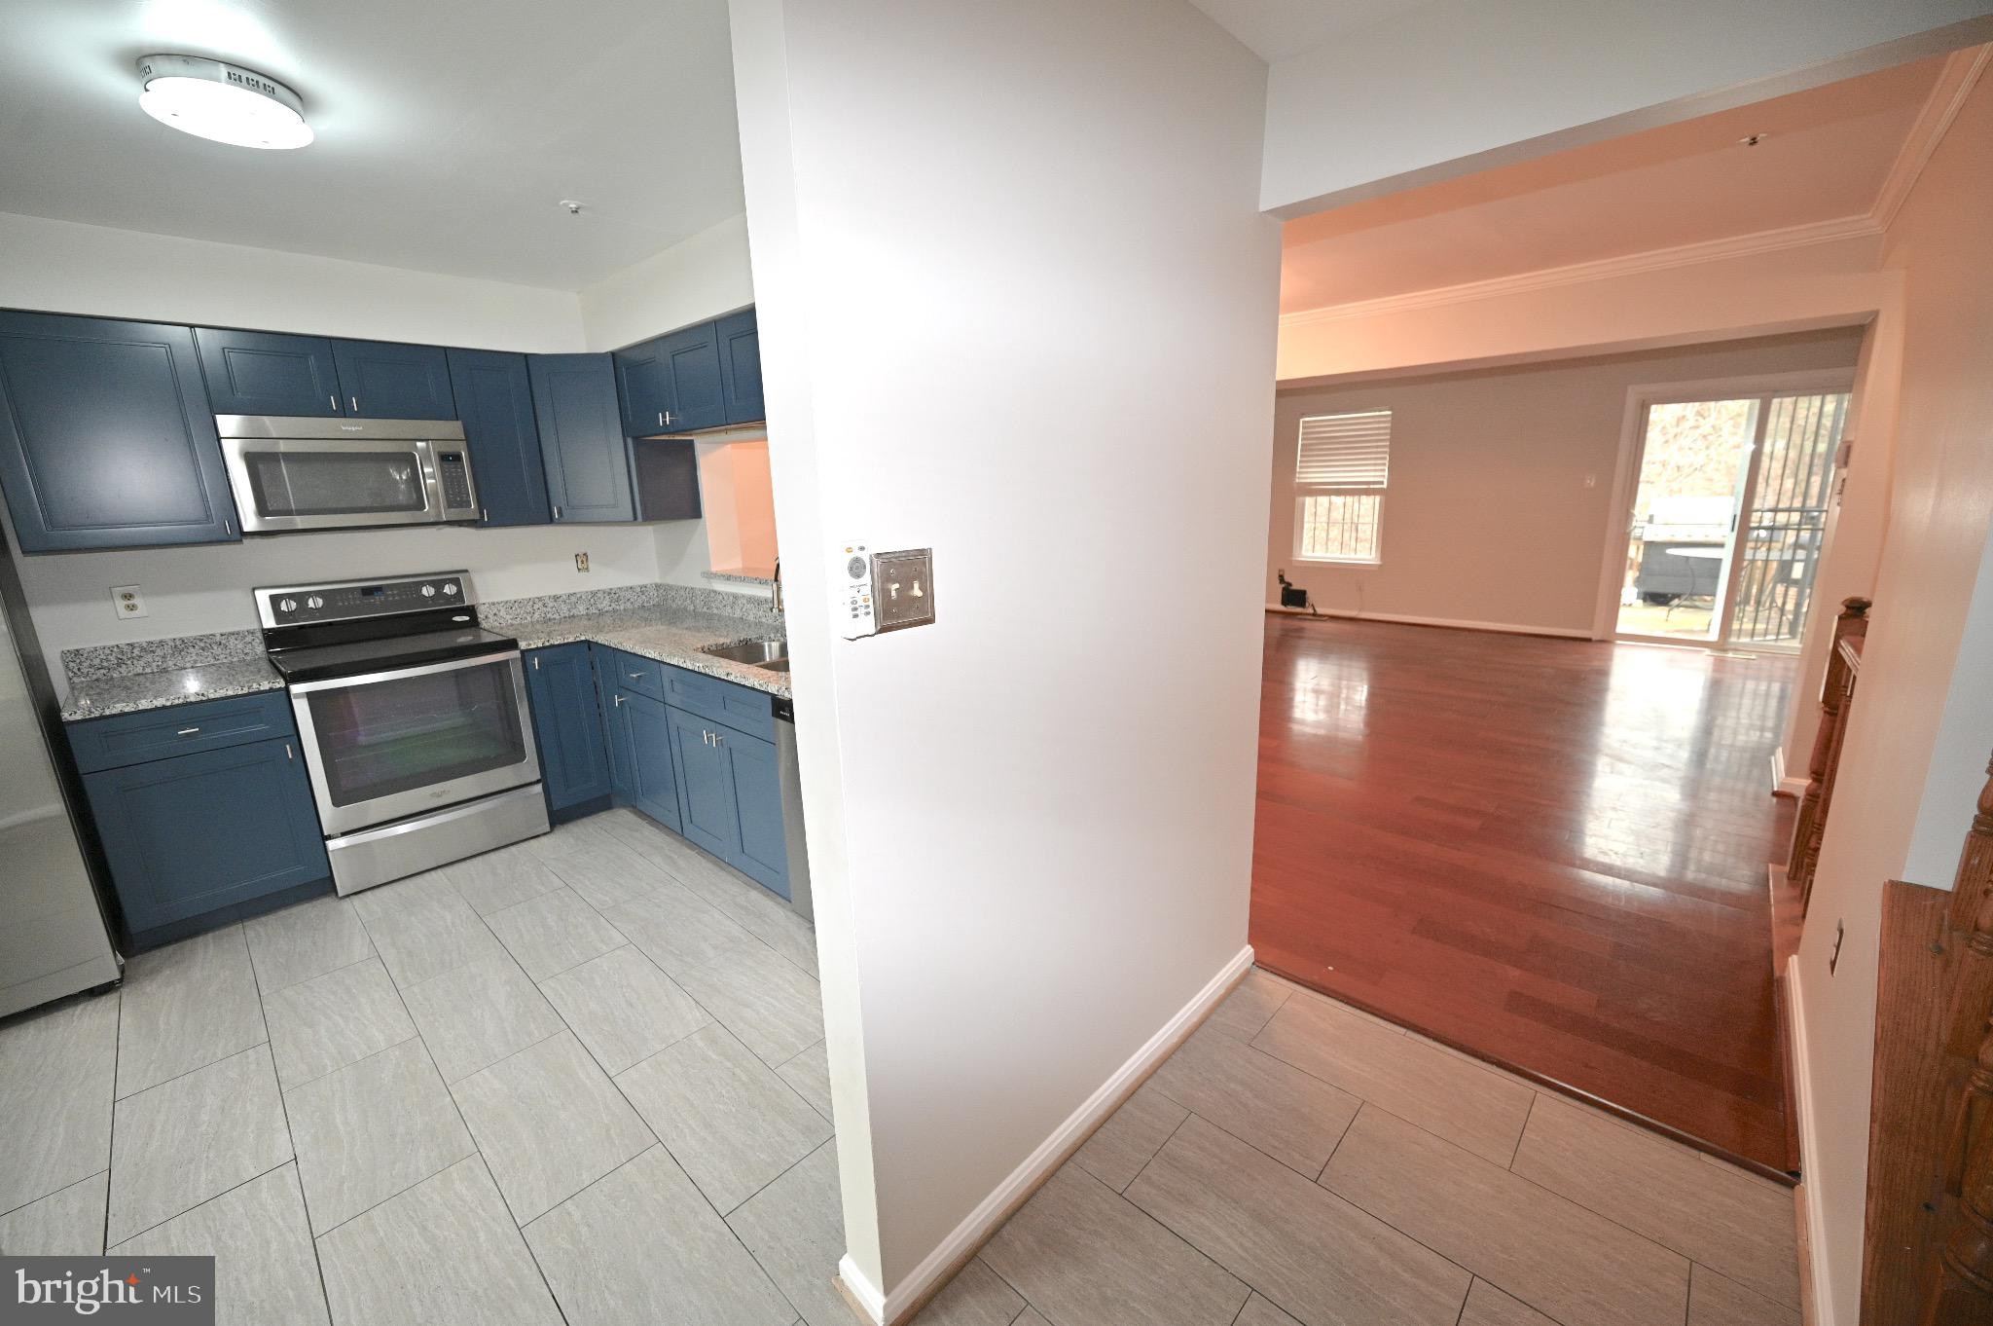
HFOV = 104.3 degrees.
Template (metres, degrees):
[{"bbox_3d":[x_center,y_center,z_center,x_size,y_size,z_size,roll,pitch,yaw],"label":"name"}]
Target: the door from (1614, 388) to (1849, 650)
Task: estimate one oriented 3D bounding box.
[{"bbox_3d":[5.908,-1.079,6.135,1.490,2.020,0.100,10,17,42],"label":"door"}]

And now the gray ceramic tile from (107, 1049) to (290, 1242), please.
[{"bbox_3d":[-1.982,1.168,1.932,0.603,0.010,0.301,10,17,42],"label":"gray ceramic tile"}]

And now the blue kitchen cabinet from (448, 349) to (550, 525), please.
[{"bbox_3d":[-2.344,-1.018,3.594,0.335,0.755,0.302,10,17,42],"label":"blue kitchen cabinet"}]

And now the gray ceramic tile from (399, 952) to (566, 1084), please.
[{"bbox_3d":[-1.567,1.059,2.357,0.602,0.010,0.301,10,17,42],"label":"gray ceramic tile"}]

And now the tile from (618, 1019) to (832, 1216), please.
[{"bbox_3d":[-0.699,1.123,1.962,0.600,0.010,0.300,10,17,42],"label":"tile"}]

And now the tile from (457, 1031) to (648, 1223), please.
[{"bbox_3d":[-1.145,1.153,1.979,0.614,0.010,0.307,10,18,42],"label":"tile"}]

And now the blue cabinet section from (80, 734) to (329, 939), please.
[{"bbox_3d":[-2.937,0.555,2.908,0.540,0.580,0.525,9,16,42],"label":"blue cabinet section"}]

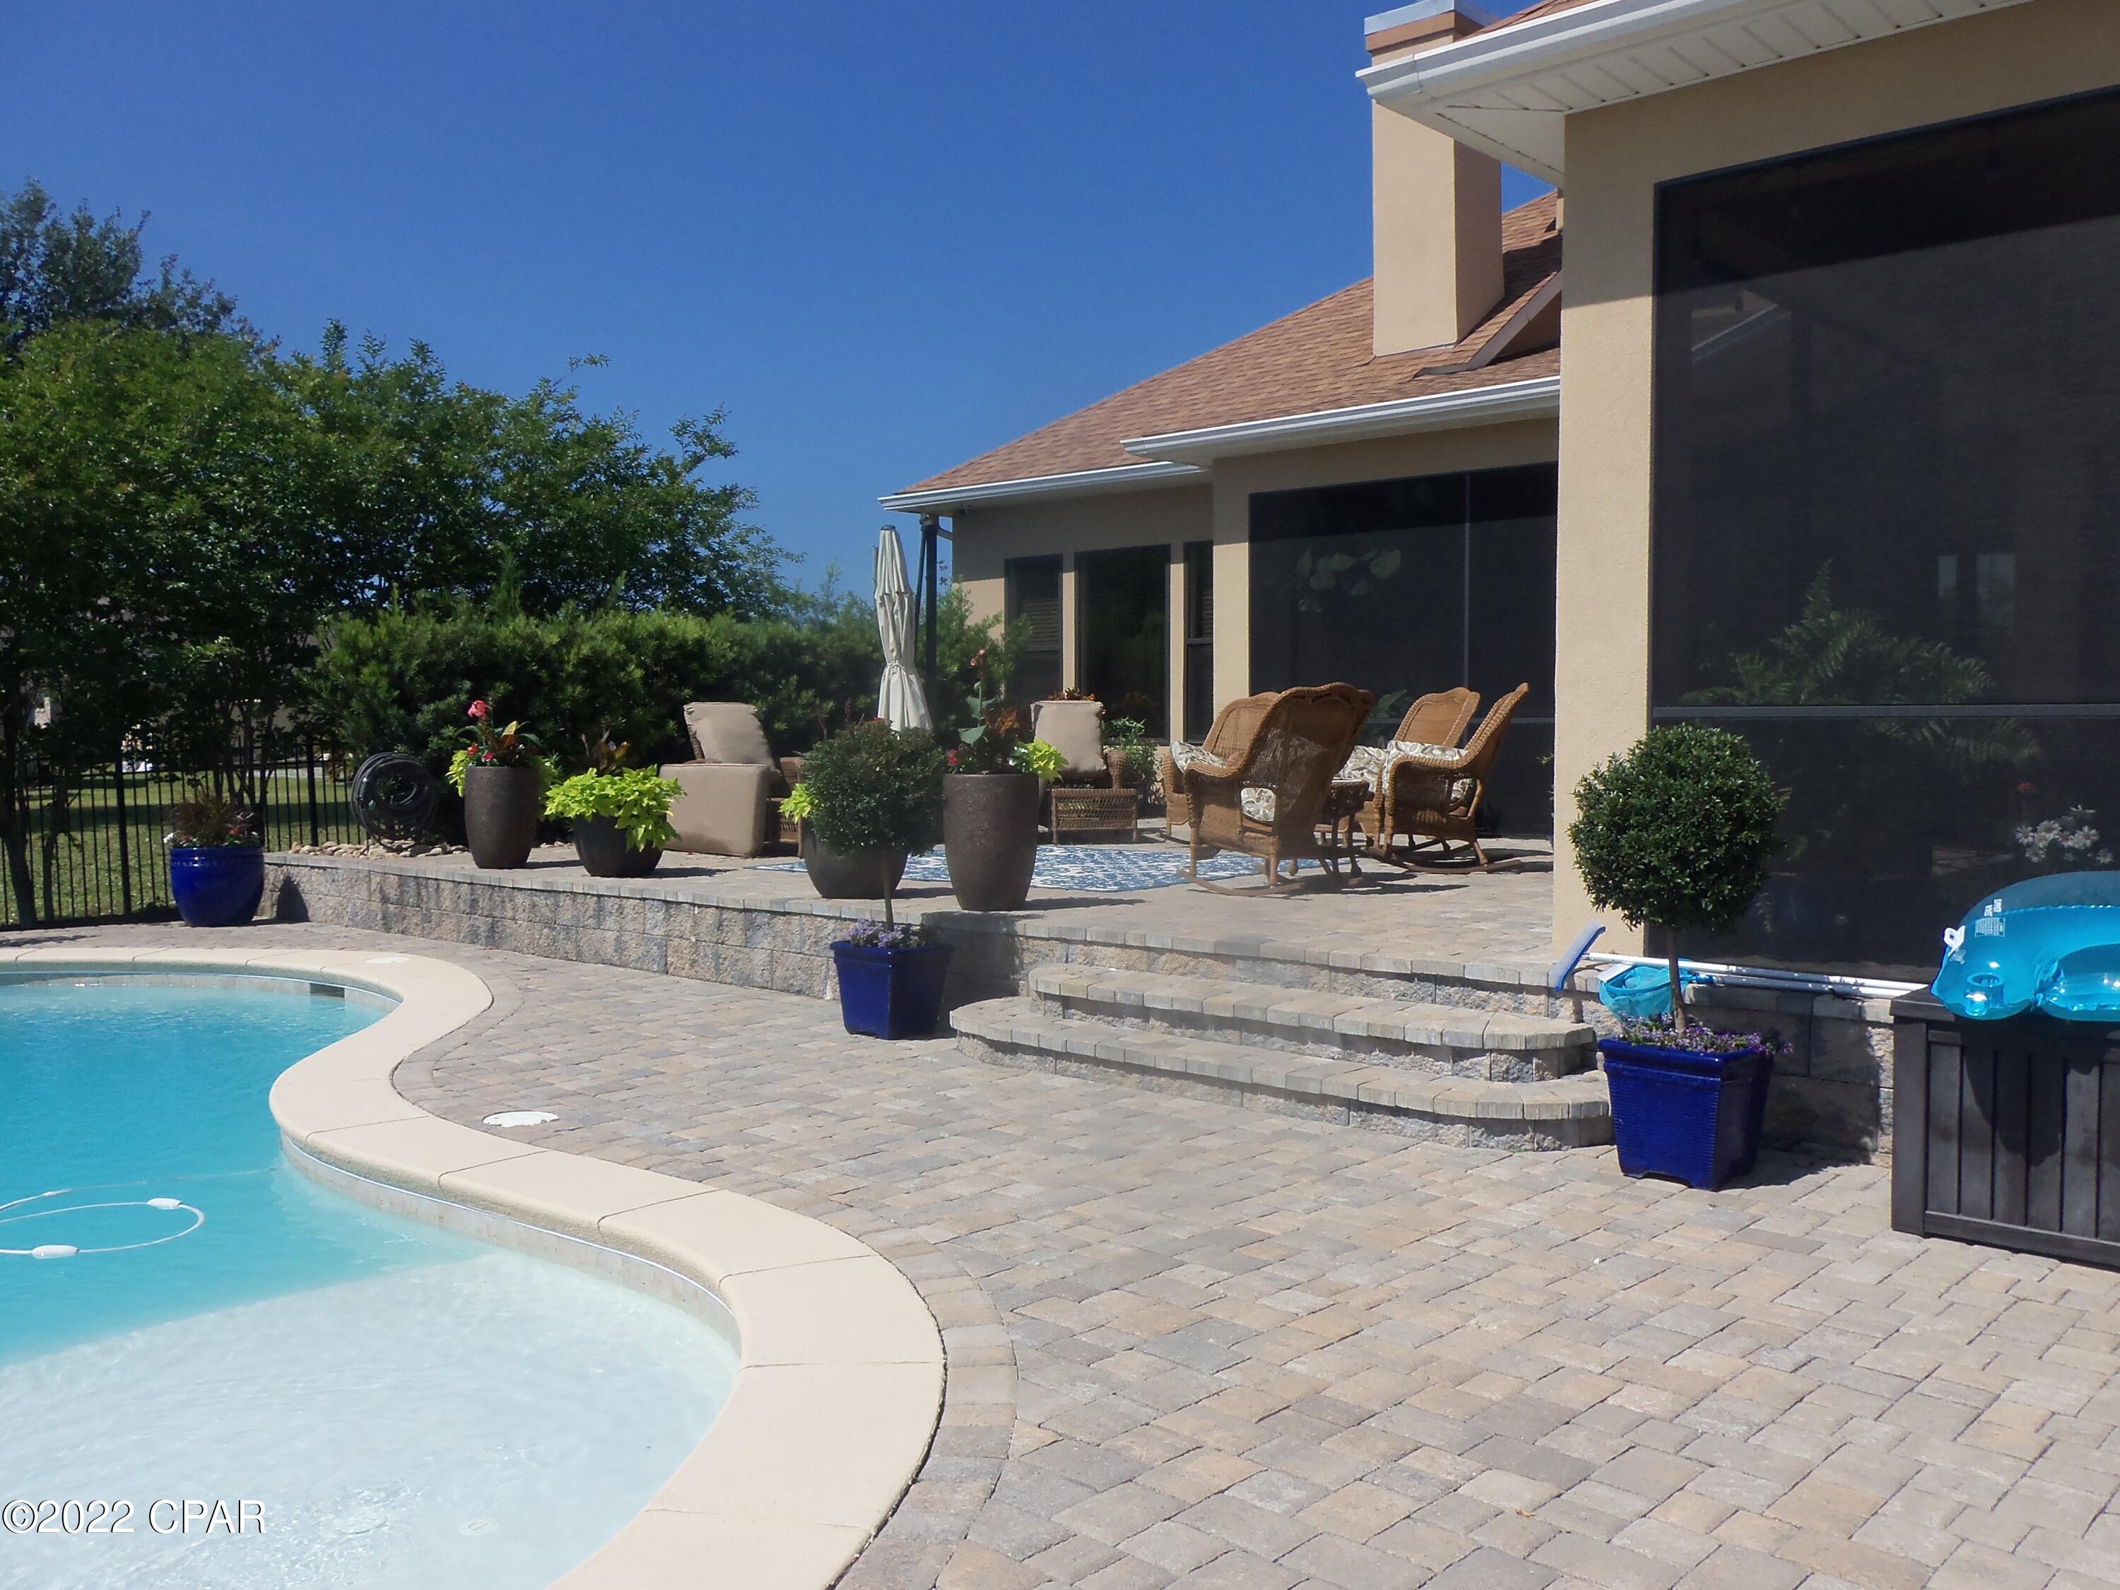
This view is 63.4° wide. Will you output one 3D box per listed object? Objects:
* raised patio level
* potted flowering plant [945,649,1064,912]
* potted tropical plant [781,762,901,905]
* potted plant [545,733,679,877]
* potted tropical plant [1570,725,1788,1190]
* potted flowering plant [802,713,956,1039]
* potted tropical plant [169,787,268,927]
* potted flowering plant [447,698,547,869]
[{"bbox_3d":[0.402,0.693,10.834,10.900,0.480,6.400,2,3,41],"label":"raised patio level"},{"bbox_3d":[-0.323,-0.082,8.607,0.590,1.290,0.590,0,3,0],"label":"potted flowering plant"},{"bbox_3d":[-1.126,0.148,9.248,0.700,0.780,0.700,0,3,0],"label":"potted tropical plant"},{"bbox_3d":[-2.710,0.053,10.458,0.820,0.870,0.820,0,3,0],"label":"potted plant"},{"bbox_3d":[1.923,0.484,5.309,0.640,1.370,0.640,2,3,41],"label":"potted tropical plant"},{"bbox_3d":[-0.805,0.374,7.732,0.660,1.390,0.660,2,3,41],"label":"potted flowering plant"},{"bbox_3d":[-5.874,0.422,11.953,0.690,0.950,0.690,2,3,41],"label":"potted tropical plant"},{"bbox_3d":[-3.614,-0.077,11.092,0.630,1.080,0.630,2,3,41],"label":"potted flowering plant"}]

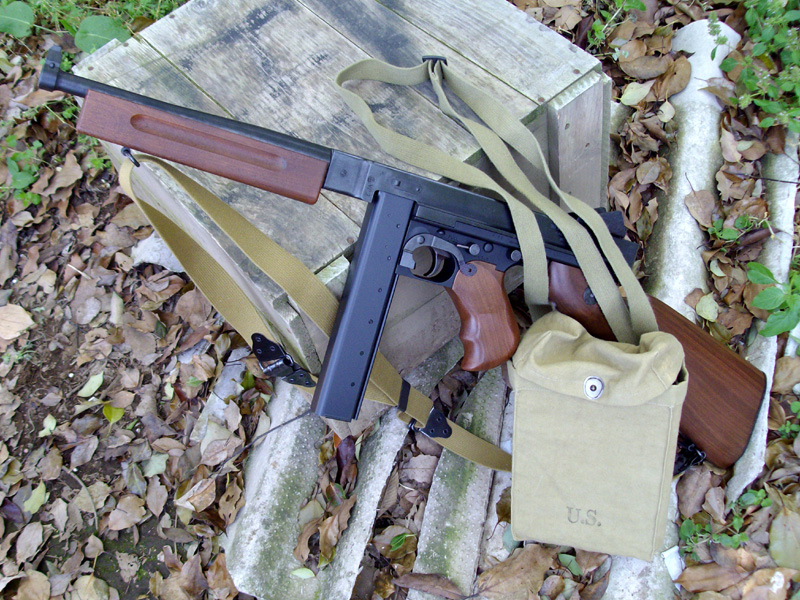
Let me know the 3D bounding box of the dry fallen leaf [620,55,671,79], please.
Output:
[{"bbox_3d":[0.418,-0.392,1.402,0.081,0.016,0.054,-10,52,2],"label":"dry fallen leaf"}]

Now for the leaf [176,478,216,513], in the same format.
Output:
[{"bbox_3d":[-0.244,0.237,1.005,0.051,0.018,0.036,-27,53,-11],"label":"leaf"}]

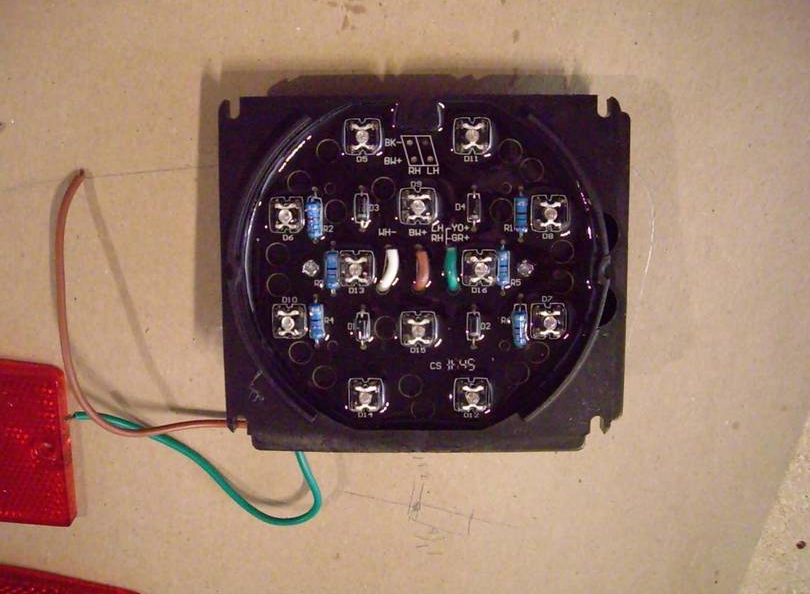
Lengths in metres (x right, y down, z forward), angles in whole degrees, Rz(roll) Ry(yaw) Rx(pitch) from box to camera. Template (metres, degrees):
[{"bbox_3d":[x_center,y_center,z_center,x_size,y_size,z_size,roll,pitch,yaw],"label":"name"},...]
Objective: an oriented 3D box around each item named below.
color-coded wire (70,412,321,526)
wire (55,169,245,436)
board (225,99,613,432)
[{"bbox_3d":[-0.050,0.041,0.211,0.061,0.009,0.026,1,104,3],"label":"color-coded wire"},{"bbox_3d":[-0.058,0.002,0.201,0.042,0.012,0.061,1,104,3],"label":"wire"},{"bbox_3d":[0.003,-0.006,0.182,0.077,0.014,0.067,0,97,2],"label":"board"}]

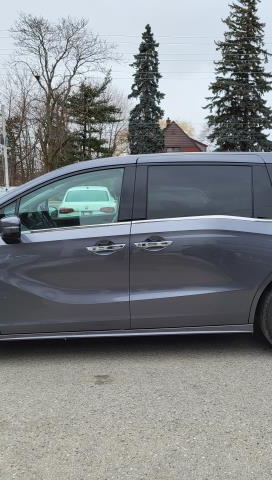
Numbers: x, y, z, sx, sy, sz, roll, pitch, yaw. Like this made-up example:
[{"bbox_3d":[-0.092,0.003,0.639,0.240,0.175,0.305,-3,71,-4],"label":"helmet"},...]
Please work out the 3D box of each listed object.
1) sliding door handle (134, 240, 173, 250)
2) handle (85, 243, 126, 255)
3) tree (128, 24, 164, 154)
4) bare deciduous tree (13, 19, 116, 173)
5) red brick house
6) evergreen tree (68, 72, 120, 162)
[{"bbox_3d":[0.139,0.044,3.702,0.295,0.080,0.060,-1,7,-3],"label":"sliding door handle"},{"bbox_3d":[-0.227,0.058,3.708,0.298,0.060,0.060,-1,7,-3],"label":"handle"},{"bbox_3d":[0.940,-11.055,41.996,3.300,15.000,3.300,-1,7,0],"label":"tree"},{"bbox_3d":[-6.055,-11.077,41.112,9.087,15.685,8.632,-1,6,0],"label":"bare deciduous tree"},{"bbox_3d":[4.459,-8.564,50.351,7.500,8.000,9.000,-1,7,0],"label":"red brick house"},{"bbox_3d":[-3.604,-8.957,42.236,4.700,10.900,4.700,-1,7,0],"label":"evergreen tree"}]

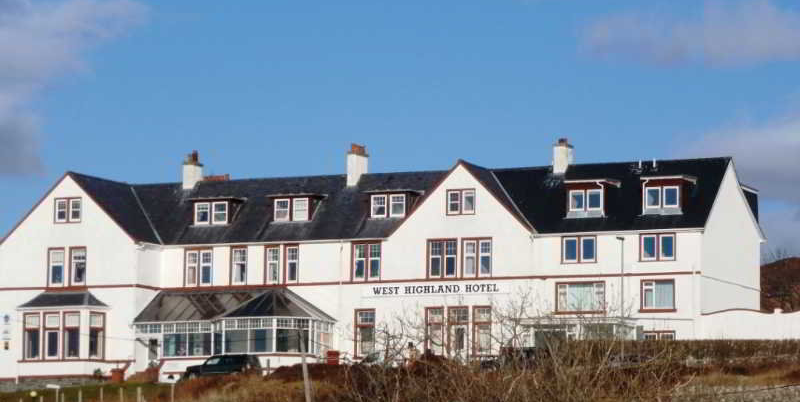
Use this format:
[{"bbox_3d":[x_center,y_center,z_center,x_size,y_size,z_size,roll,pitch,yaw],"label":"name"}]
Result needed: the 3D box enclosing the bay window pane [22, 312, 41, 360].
[{"bbox_3d":[-20.811,7.687,202.773,1.097,2.749,0.180,-2,-6,22],"label":"bay window pane"}]

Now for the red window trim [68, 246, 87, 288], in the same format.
[{"bbox_3d":[-18.348,3.769,204.335,1.138,2.347,0.180,-2,-6,22],"label":"red window trim"}]

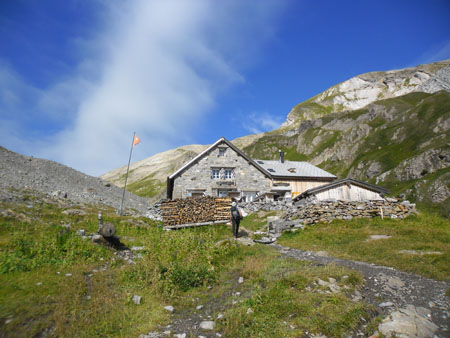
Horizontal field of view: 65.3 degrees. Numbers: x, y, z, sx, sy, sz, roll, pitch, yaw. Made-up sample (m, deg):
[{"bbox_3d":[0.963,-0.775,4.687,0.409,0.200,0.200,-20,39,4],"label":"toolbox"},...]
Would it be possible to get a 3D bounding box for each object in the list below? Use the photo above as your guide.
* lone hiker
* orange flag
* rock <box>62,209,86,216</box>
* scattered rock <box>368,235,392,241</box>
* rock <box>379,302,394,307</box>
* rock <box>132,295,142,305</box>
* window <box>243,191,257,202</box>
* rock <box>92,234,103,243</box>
[{"bbox_3d":[0.492,2.355,16.000,0.520,1.730,0.480,0,-20,0],"label":"lone hiker"},{"bbox_3d":[-7.117,-2.272,28.500,0.650,1.000,0.250,0,-20,0],"label":"orange flag"},{"bbox_3d":[-10.713,3.097,25.000,1.700,0.500,1.000,0,-20,0],"label":"rock"},{"bbox_3d":[6.509,2.867,14.700,1.000,0.260,0.650,0,-20,0],"label":"scattered rock"},{"bbox_3d":[2.506,2.106,5.450,0.240,0.075,0.150,0,-20,0],"label":"rock"},{"bbox_3d":[-1.370,2.052,5.500,0.155,0.140,0.140,0,-20,0],"label":"rock"},{"bbox_3d":[2.337,2.623,33.500,1.300,1.170,0.200,1,-20,-4],"label":"window"},{"bbox_3d":[-5.147,2.818,14.200,0.420,0.310,0.360,0,-20,0],"label":"rock"}]

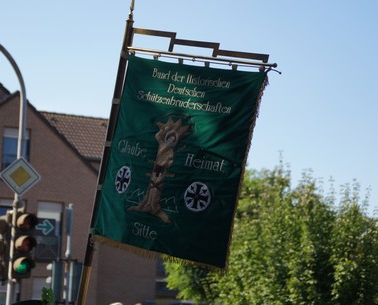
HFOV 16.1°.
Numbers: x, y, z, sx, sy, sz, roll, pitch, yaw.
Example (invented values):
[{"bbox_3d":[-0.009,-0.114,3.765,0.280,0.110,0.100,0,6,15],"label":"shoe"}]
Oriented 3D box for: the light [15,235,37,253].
[{"bbox_3d":[-2.305,1.291,19.000,0.240,0.260,0.250,8,-8,-33],"label":"light"}]

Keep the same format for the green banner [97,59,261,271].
[{"bbox_3d":[-0.080,0.040,8.970,1.140,1.300,0.160,10,-3,35],"label":"green banner"}]

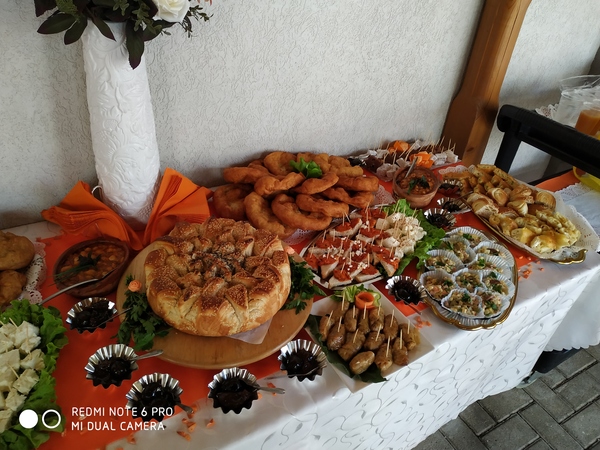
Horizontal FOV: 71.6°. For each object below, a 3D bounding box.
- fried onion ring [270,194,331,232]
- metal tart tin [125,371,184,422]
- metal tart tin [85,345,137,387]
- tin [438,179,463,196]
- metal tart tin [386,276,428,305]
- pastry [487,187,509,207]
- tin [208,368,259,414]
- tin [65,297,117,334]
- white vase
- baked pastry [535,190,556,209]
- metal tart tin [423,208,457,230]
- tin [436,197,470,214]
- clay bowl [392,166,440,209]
[{"bbox_3d":[0.005,-0.035,1.110,0.158,0.042,0.158,15,32,0],"label":"fried onion ring"},{"bbox_3d":[-0.242,0.298,0.700,0.090,0.028,0.090,2,36,-2],"label":"metal tart tin"},{"bbox_3d":[-0.292,0.228,0.653,0.079,0.028,0.079,4,35,-3],"label":"metal tart tin"},{"bbox_3d":[0.468,-0.111,1.319,0.090,0.028,0.090,2,36,-2],"label":"tin"},{"bbox_3d":[0.214,0.139,0.846,0.079,0.028,0.079,4,35,-3],"label":"metal tart tin"},{"bbox_3d":[0.538,-0.076,1.130,0.046,0.039,0.052,-15,40,-27],"label":"pastry"},{"bbox_3d":[-0.114,0.293,0.718,0.088,0.028,0.088,2,36,-2],"label":"tin"},{"bbox_3d":[-0.362,0.165,0.731,0.079,0.028,0.079,4,35,-3],"label":"tin"},{"bbox_3d":[-0.372,-0.192,0.875,0.130,0.437,0.130,-14,40,-27],"label":"white vase"},{"bbox_3d":[0.674,-0.067,1.140,0.052,0.037,0.048,-15,40,-27],"label":"baked pastry"},{"bbox_3d":[0.392,-0.009,1.173,0.089,0.028,0.089,4,36,0],"label":"metal tart tin"},{"bbox_3d":[0.451,-0.044,1.227,0.091,0.028,0.091,4,36,0],"label":"tin"},{"bbox_3d":[0.344,-0.101,1.258,0.145,0.072,0.145,4,36,0],"label":"clay bowl"}]

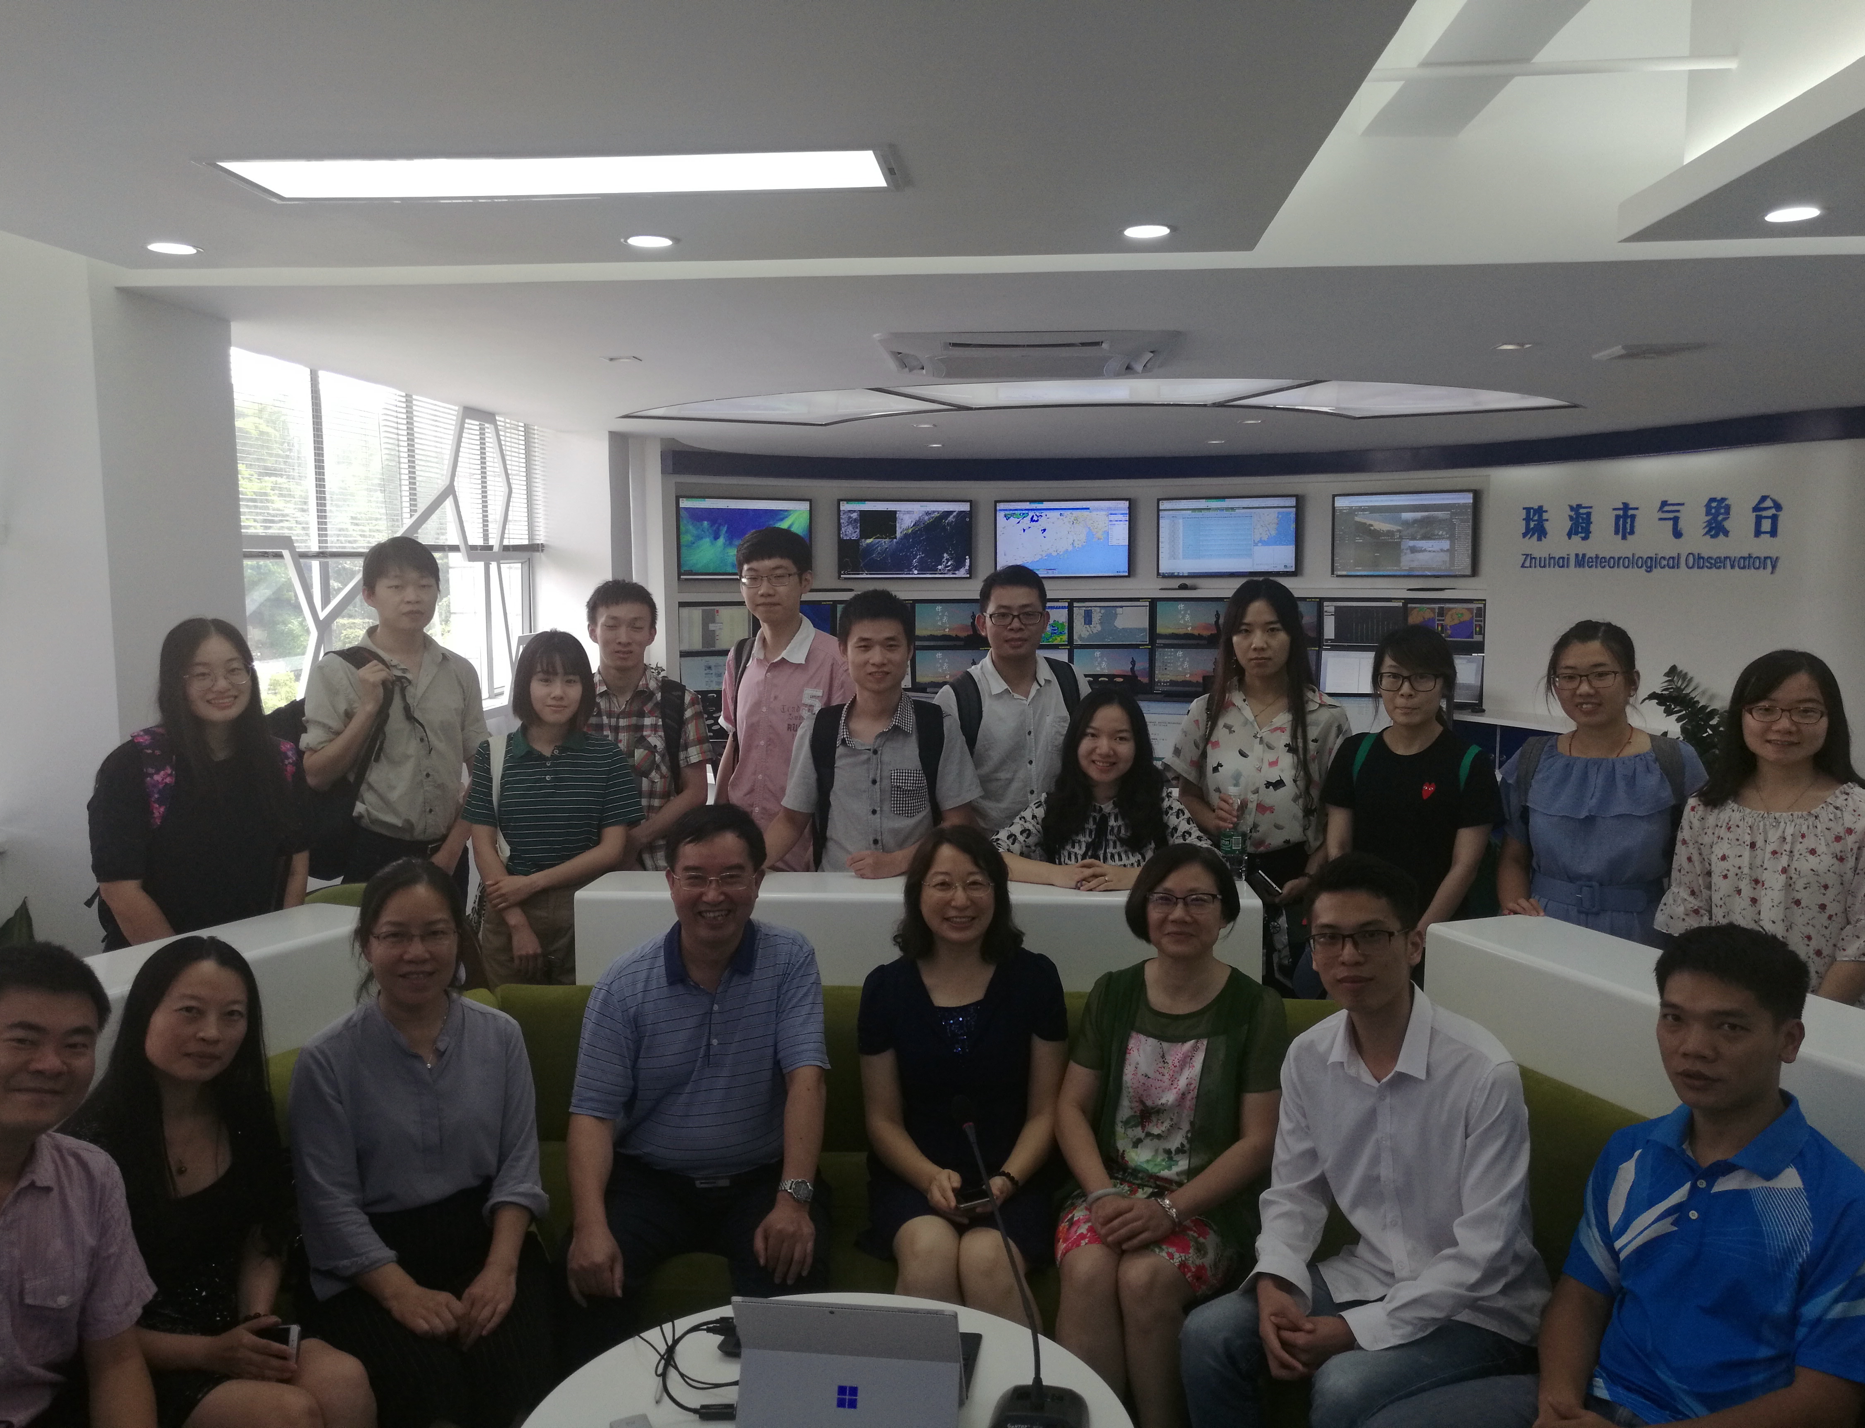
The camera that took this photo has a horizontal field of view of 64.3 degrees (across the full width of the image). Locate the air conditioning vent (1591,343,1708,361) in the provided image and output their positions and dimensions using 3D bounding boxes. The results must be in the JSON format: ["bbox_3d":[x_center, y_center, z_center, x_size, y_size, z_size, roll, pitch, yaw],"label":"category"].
[{"bbox_3d":[2.468,-1.236,5.177,0.280,0.050,0.360,0,6,5],"label":"air conditioning vent"}]

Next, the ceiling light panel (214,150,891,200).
[{"bbox_3d":[-0.659,-0.974,2.642,1.210,0.040,0.310,0,6,5],"label":"ceiling light panel"}]

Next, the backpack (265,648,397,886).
[{"bbox_3d":[-1.637,0.141,4.062,0.340,0.645,0.320,-3,7,-22],"label":"backpack"}]

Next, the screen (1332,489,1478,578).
[{"bbox_3d":[3.195,-1.210,10.027,0.970,0.560,0.070,3,7,32],"label":"screen"}]

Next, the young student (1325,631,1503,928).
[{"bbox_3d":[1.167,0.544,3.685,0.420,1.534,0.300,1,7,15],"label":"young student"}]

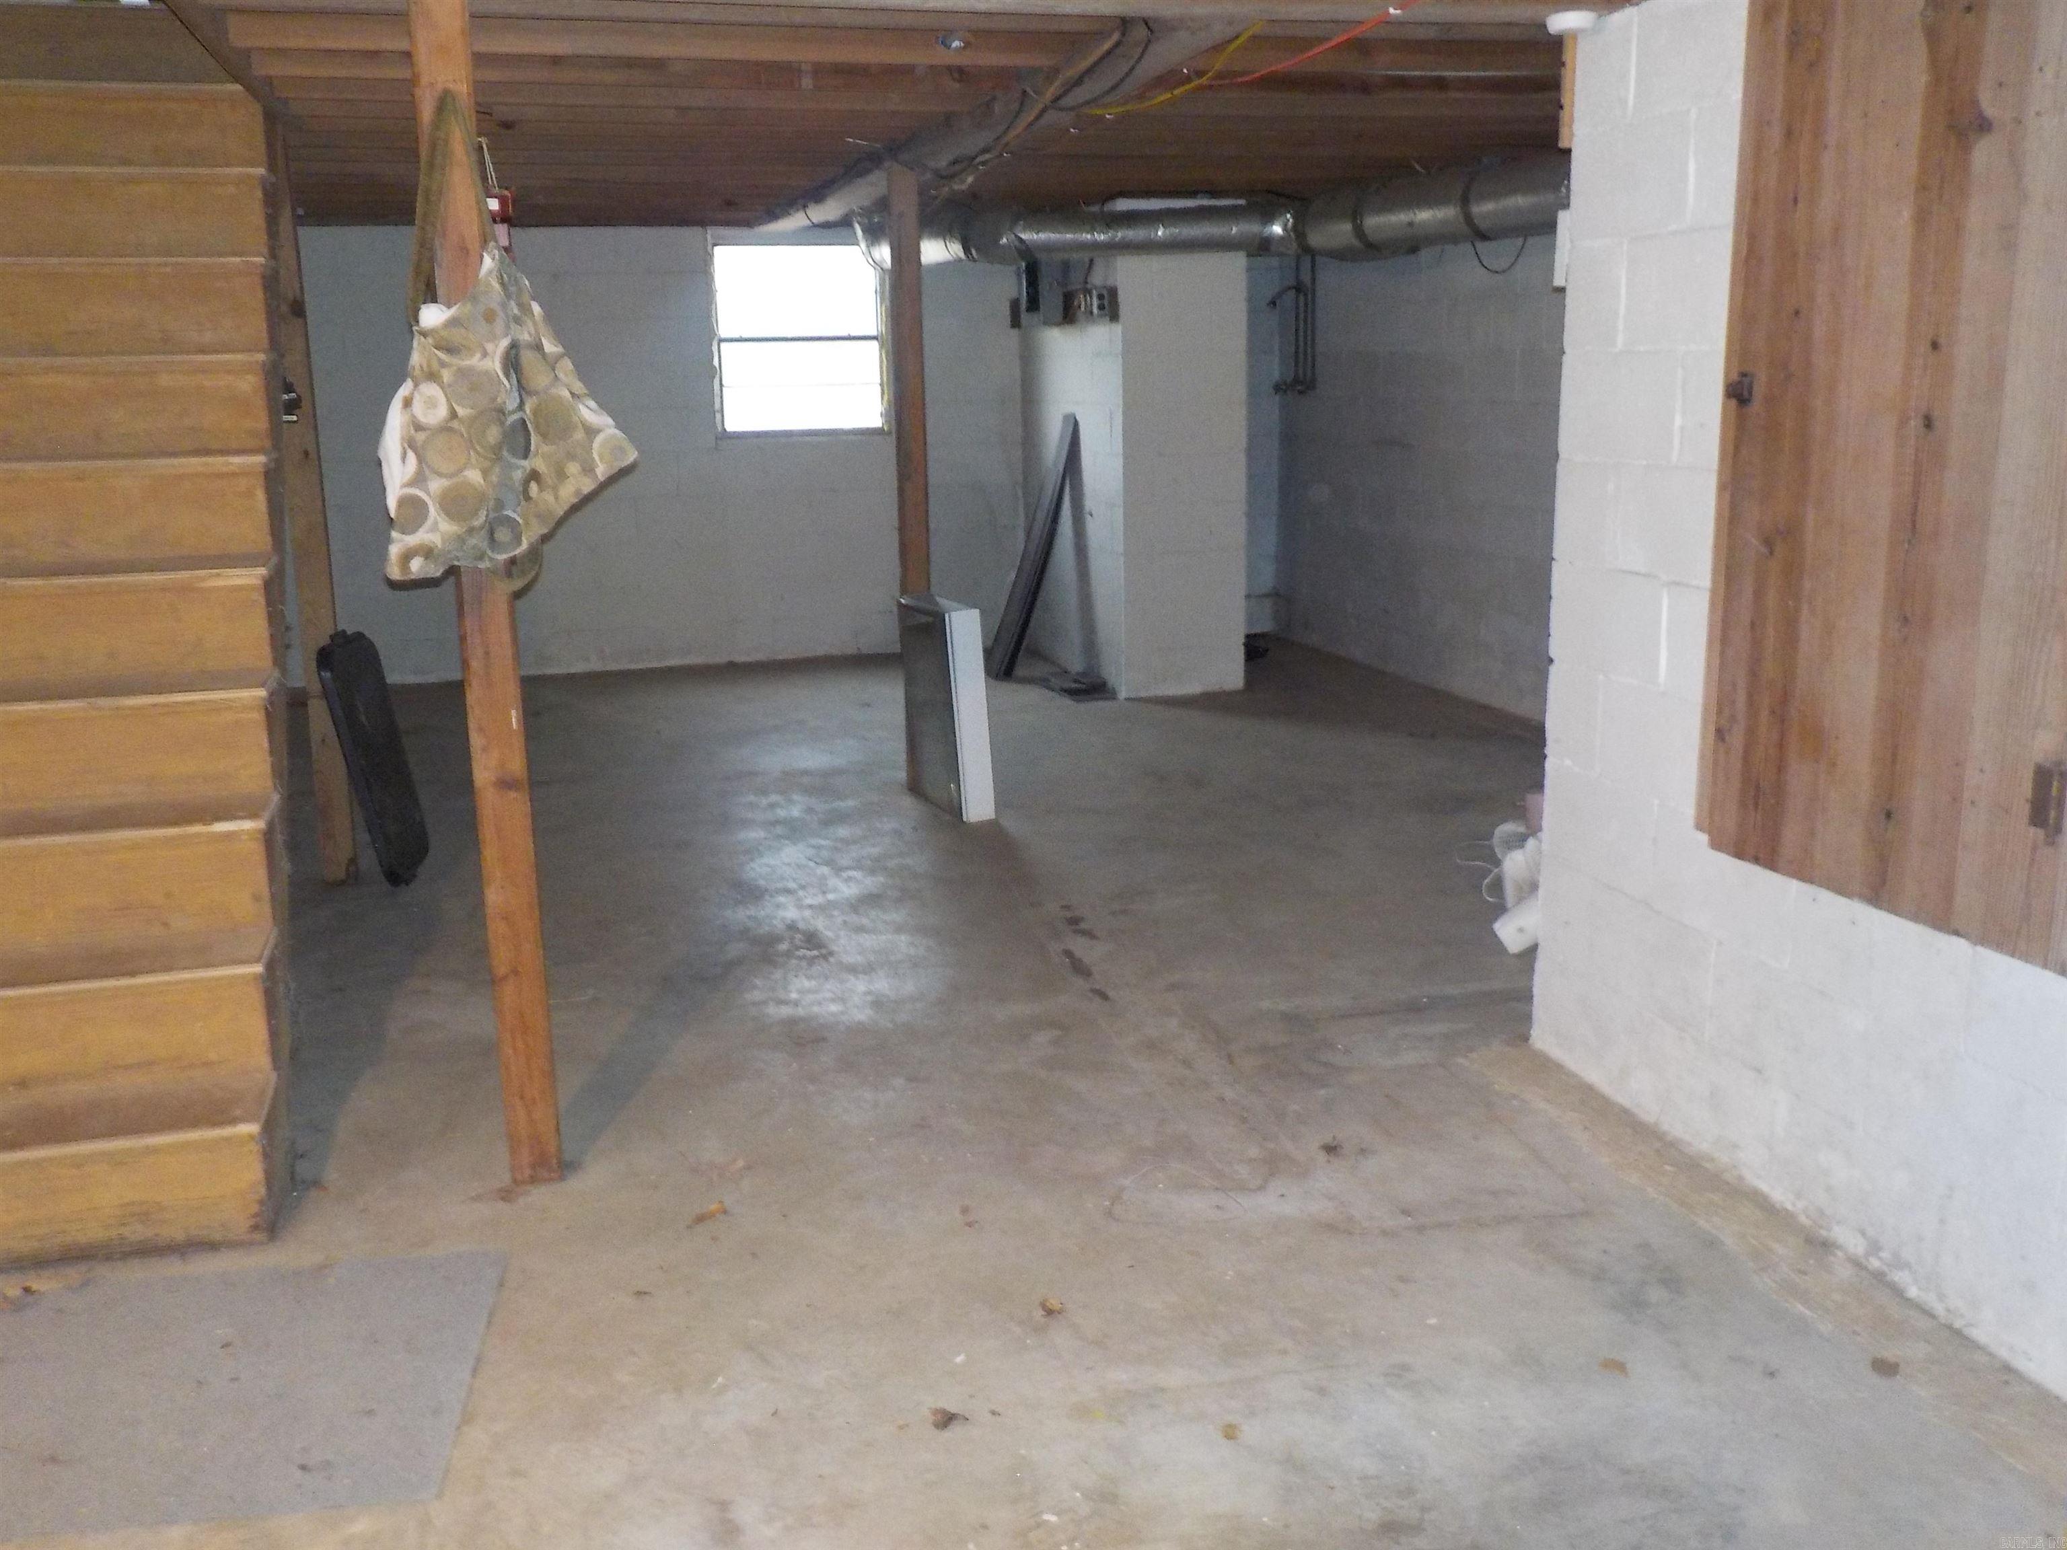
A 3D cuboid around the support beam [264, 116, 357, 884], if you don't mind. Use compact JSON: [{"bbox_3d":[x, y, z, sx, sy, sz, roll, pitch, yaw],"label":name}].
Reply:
[{"bbox_3d":[-1.992,-0.710,4.878,0.089,2.044,0.089,-4,12,-14],"label":"support beam"}]

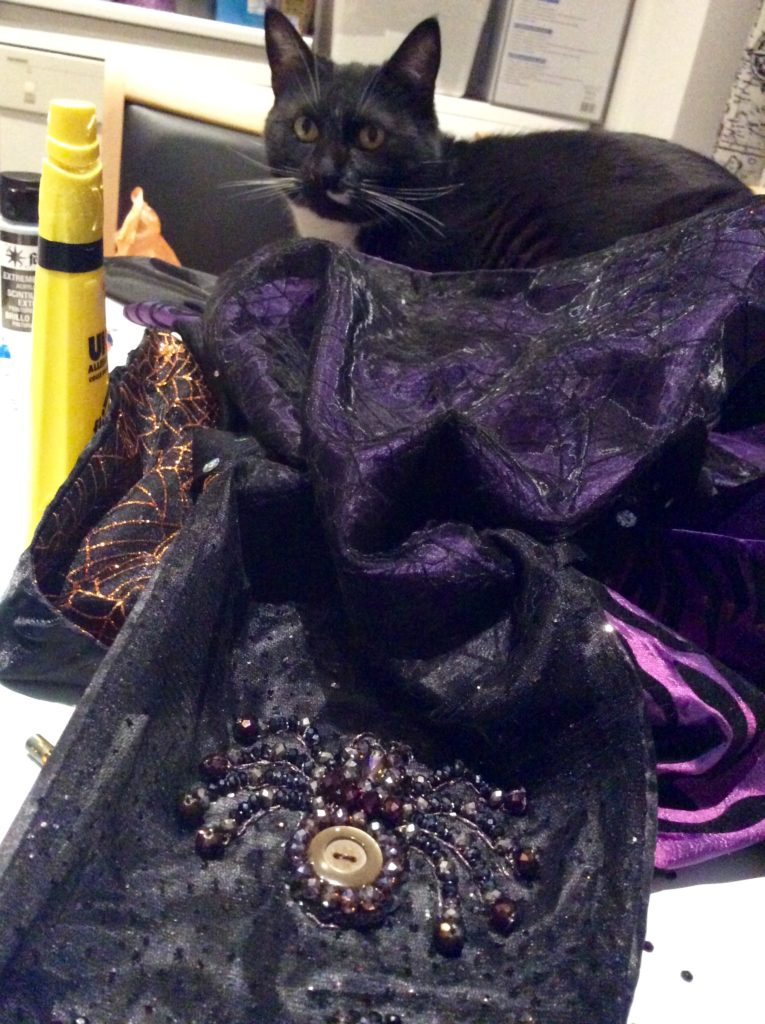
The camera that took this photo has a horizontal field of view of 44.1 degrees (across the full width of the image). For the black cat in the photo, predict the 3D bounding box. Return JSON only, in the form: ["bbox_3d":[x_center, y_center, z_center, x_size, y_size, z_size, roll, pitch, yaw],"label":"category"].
[{"bbox_3d":[0.102,-0.215,0.669,0.390,0.193,0.180,-5,28,-28],"label":"black cat"}]

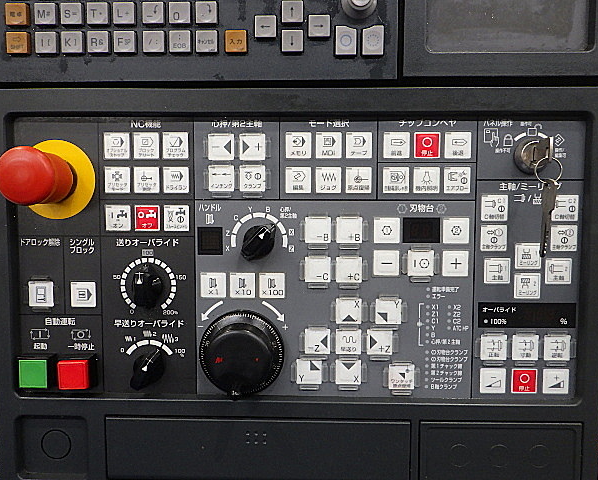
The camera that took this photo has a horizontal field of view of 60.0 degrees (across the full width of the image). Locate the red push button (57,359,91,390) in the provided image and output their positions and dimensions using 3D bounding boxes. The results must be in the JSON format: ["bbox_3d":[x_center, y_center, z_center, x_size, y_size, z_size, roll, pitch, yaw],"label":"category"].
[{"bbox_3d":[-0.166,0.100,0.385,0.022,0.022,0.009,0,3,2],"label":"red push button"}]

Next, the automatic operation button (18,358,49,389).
[{"bbox_3d":[-0.202,0.102,0.399,0.022,0.022,0.012,0,3,2],"label":"automatic operation button"}]

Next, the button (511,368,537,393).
[{"bbox_3d":[0.170,0.106,0.393,0.019,0.019,0.008,0,3,2],"label":"button"}]

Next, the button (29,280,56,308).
[{"bbox_3d":[-0.192,0.040,0.389,0.019,0.019,0.006,0,4,1],"label":"button"}]

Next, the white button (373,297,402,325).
[{"bbox_3d":[0.068,0.054,0.393,0.019,0.019,0.008,0,3,2],"label":"white button"}]

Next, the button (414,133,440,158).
[{"bbox_3d":[0.093,-0.069,0.377,0.019,0.019,0.006,0,4,1],"label":"button"}]

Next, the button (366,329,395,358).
[{"bbox_3d":[0.060,0.076,0.387,0.019,0.019,0.006,0,3,2],"label":"button"}]

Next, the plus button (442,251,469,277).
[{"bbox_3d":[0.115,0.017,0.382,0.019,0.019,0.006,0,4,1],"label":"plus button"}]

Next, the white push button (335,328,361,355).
[{"bbox_3d":[0.037,0.076,0.388,0.019,0.019,0.006,0,3,2],"label":"white push button"}]

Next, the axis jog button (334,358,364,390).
[{"bbox_3d":[0.037,0.098,0.389,0.019,0.019,0.006,0,4,1],"label":"axis jog button"}]

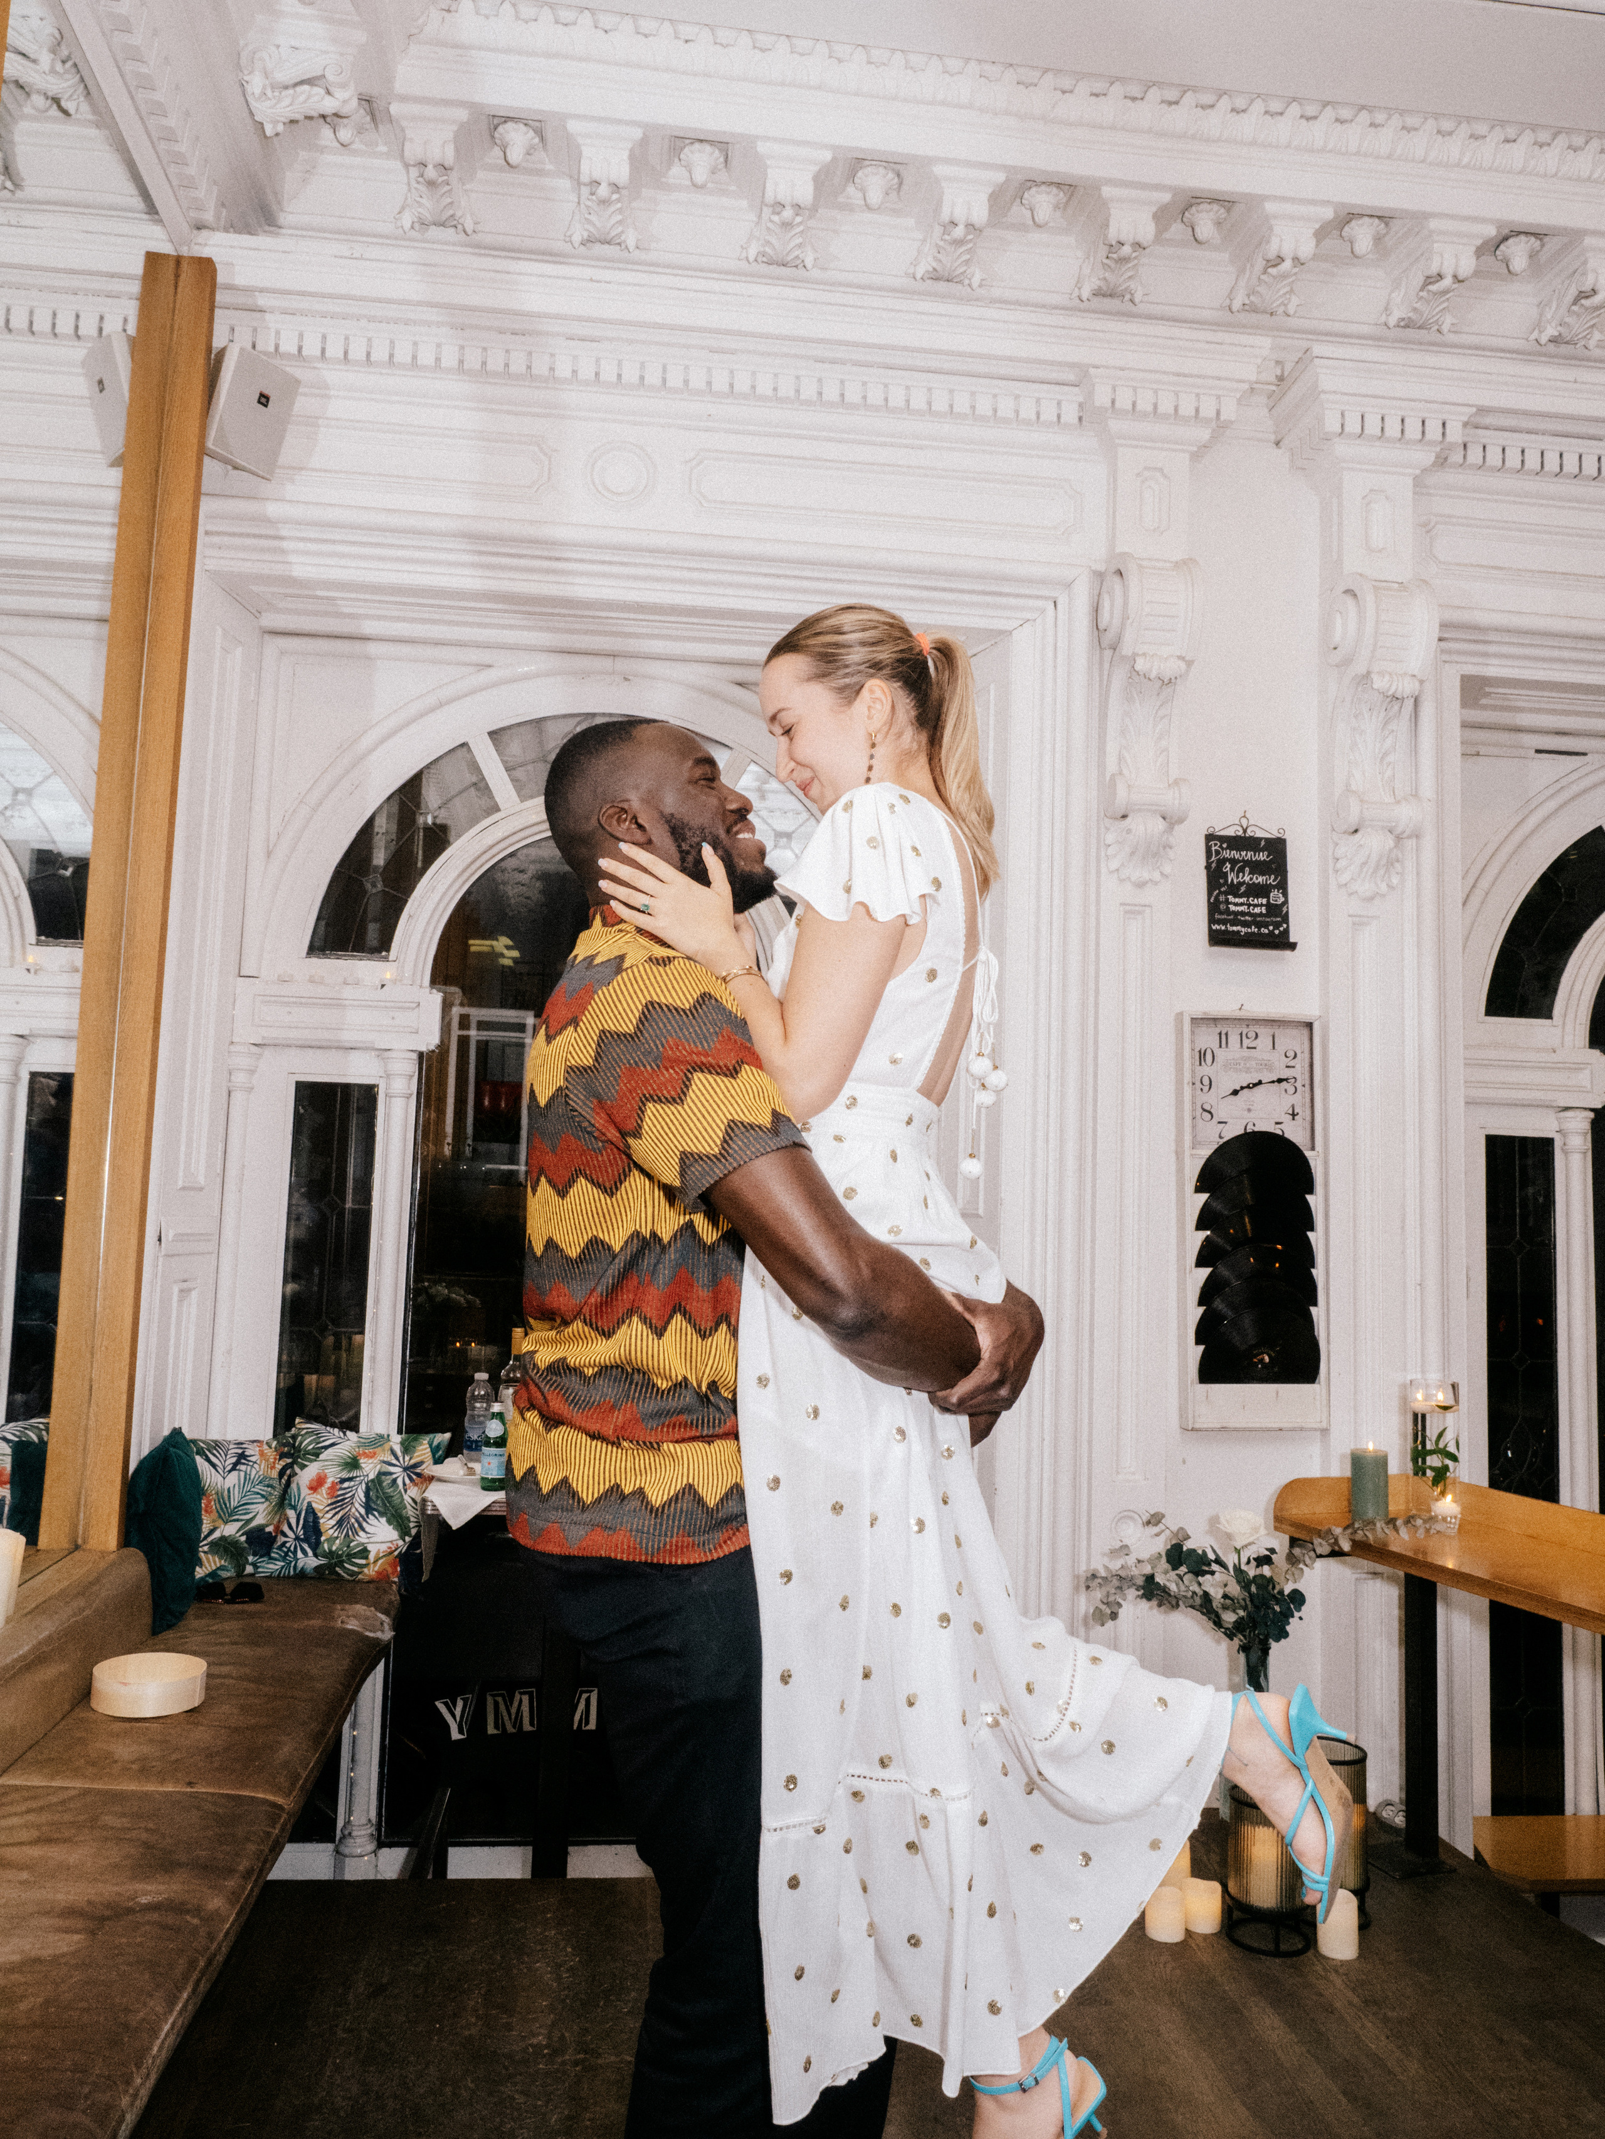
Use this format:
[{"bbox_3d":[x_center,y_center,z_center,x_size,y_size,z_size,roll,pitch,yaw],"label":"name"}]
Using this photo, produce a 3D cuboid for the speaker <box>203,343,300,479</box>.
[{"bbox_3d":[-1.280,-1.485,3.346,0.145,0.235,0.185,23,9,28],"label":"speaker"}]

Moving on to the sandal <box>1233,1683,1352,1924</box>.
[{"bbox_3d":[0.514,0.767,1.560,0.125,0.228,0.082,9,-1,31],"label":"sandal"}]

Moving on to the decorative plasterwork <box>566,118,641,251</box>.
[{"bbox_3d":[-0.449,-1.993,3.360,0.170,0.190,0.200,2,-6,-7],"label":"decorative plasterwork"}]

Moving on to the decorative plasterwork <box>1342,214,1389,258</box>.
[{"bbox_3d":[1.390,-2.040,3.667,0.105,0.100,0.105,2,-5,-6],"label":"decorative plasterwork"}]

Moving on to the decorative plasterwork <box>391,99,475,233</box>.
[{"bbox_3d":[-0.855,-2.087,3.451,0.182,0.183,0.215,2,-5,-6],"label":"decorative plasterwork"}]

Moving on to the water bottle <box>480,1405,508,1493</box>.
[{"bbox_3d":[-0.660,0.809,3.205,0.057,0.188,0.057,2,-6,-7],"label":"water bottle"}]

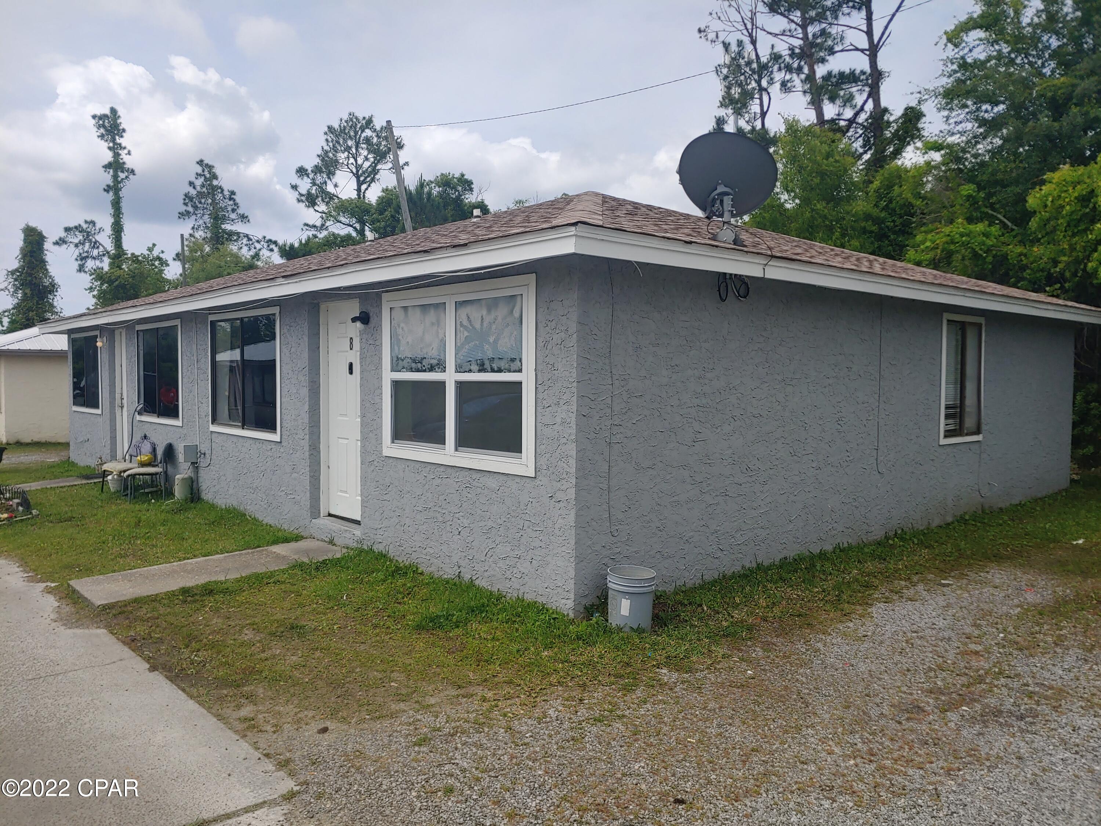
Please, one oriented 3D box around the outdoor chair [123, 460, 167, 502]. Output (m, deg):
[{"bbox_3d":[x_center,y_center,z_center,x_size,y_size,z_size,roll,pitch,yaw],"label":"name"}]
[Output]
[{"bbox_3d":[-5.102,0.707,10.084,0.520,0.740,0.470,-1,3,-26],"label":"outdoor chair"}]

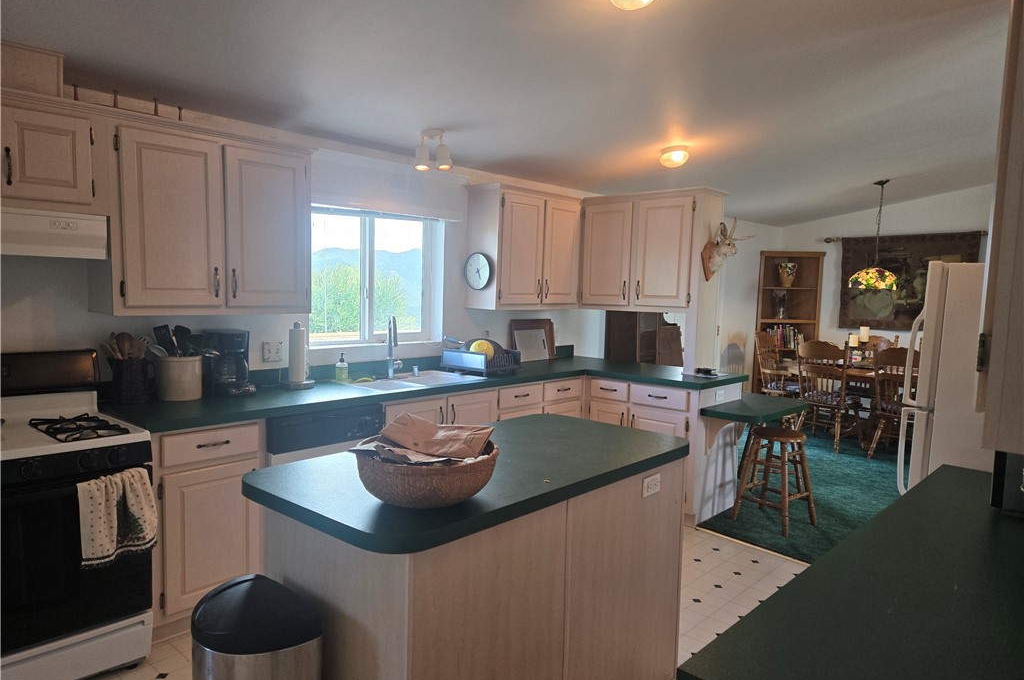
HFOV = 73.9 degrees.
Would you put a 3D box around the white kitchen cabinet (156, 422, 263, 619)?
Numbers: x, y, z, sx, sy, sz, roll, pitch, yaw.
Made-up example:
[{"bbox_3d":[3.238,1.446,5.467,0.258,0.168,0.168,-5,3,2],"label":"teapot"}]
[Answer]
[{"bbox_3d":[-1.489,0.734,3.085,0.610,0.787,0.490,5,6,42],"label":"white kitchen cabinet"}]

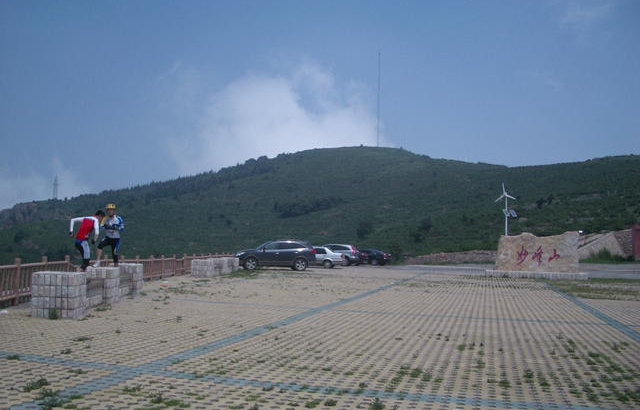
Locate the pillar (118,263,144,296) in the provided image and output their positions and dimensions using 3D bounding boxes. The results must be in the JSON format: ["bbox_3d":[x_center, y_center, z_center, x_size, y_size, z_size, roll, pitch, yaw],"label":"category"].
[{"bbox_3d":[-5.496,2.116,18.368,0.770,0.830,0.780,1,-4,-3],"label":"pillar"}]

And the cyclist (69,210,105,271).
[{"bbox_3d":[-4.922,0.805,13.700,0.620,1.380,0.600,5,-5,-41],"label":"cyclist"}]

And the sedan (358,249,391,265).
[{"bbox_3d":[4.002,4.619,57.354,4.750,1.450,1.800,-1,-4,30],"label":"sedan"}]

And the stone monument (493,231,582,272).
[{"bbox_3d":[12.147,2.604,36.136,4.370,2.220,0.900,0,-4,24],"label":"stone monument"}]

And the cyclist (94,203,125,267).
[{"bbox_3d":[-5.322,0.824,16.400,0.660,1.700,0.520,2,-4,-6],"label":"cyclist"}]

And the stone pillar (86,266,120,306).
[{"bbox_3d":[-5.247,1.919,15.366,0.680,0.830,0.780,1,-4,-3],"label":"stone pillar"}]

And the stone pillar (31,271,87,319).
[{"bbox_3d":[-4.968,1.726,12.421,0.800,0.830,0.780,1,-4,-3],"label":"stone pillar"}]

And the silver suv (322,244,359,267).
[{"bbox_3d":[1.019,3.891,50.535,4.520,1.680,1.820,0,-4,20],"label":"silver suv"}]

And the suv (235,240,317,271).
[{"bbox_3d":[-2.536,2.942,38.187,4.820,1.740,1.920,2,-4,-4],"label":"suv"}]

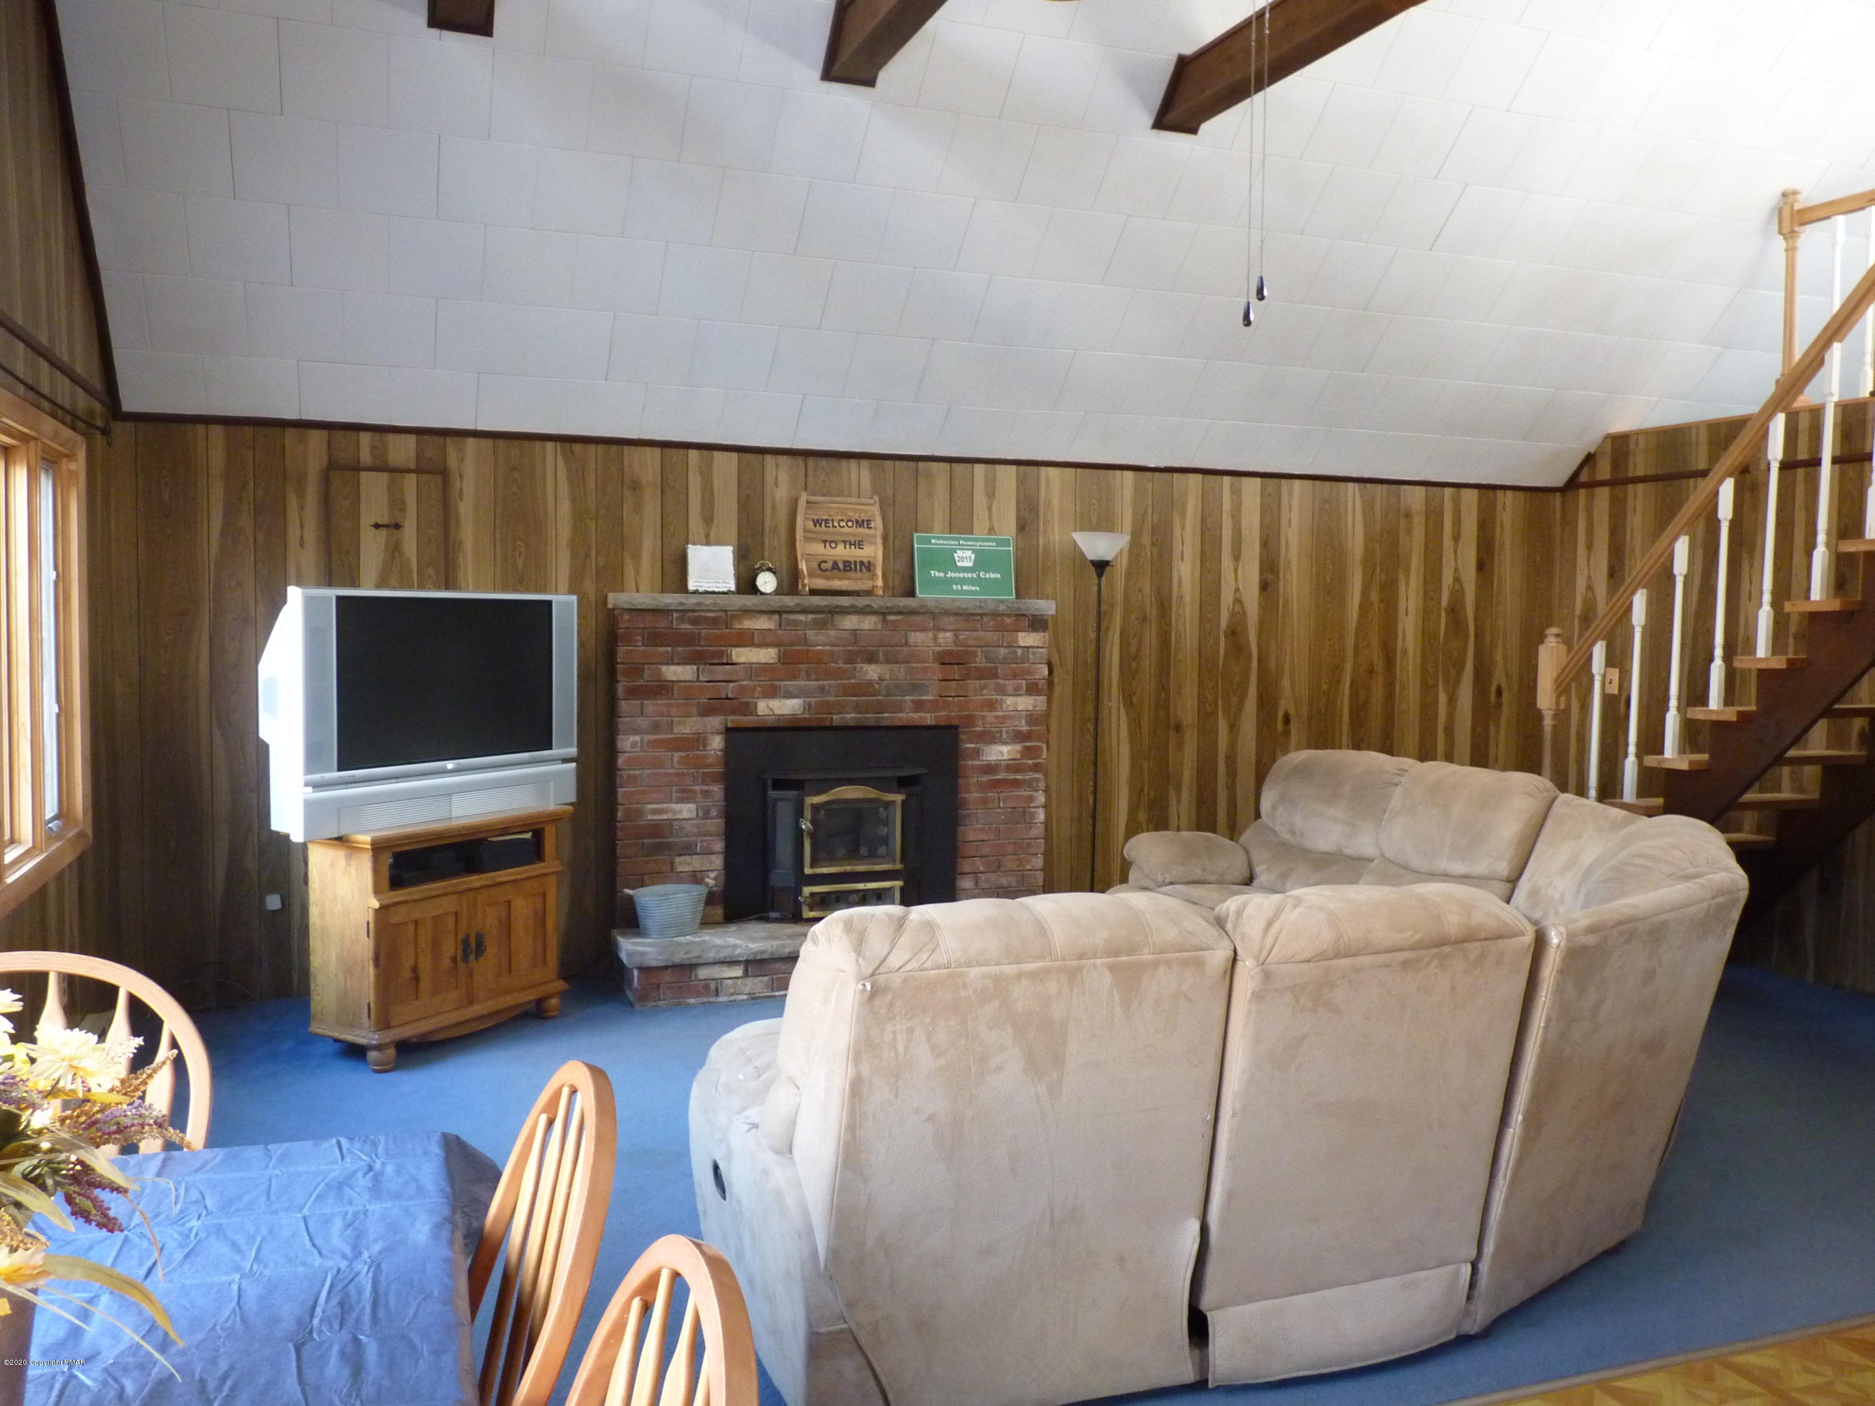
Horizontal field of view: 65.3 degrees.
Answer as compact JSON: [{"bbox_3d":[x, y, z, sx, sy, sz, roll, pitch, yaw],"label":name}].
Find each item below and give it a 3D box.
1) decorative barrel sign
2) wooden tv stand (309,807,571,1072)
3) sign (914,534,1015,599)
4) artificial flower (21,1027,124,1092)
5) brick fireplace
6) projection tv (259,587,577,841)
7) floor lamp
[{"bbox_3d":[-0.389,-0.635,5.934,0.363,0.414,0.100,-1,4,-21],"label":"decorative barrel sign"},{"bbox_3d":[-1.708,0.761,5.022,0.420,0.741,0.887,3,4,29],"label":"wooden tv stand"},{"bbox_3d":[0.120,-0.573,6.216,0.453,0.272,0.050,-1,4,-21],"label":"sign"},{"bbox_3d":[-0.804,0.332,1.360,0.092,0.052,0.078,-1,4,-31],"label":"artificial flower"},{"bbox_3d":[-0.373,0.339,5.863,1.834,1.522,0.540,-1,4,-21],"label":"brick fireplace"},{"bbox_3d":[-1.798,0.006,5.040,0.380,0.766,1.171,3,4,29],"label":"projection tv"},{"bbox_3d":[0.691,0.173,6.367,0.286,1.823,0.286,1,3,0],"label":"floor lamp"}]

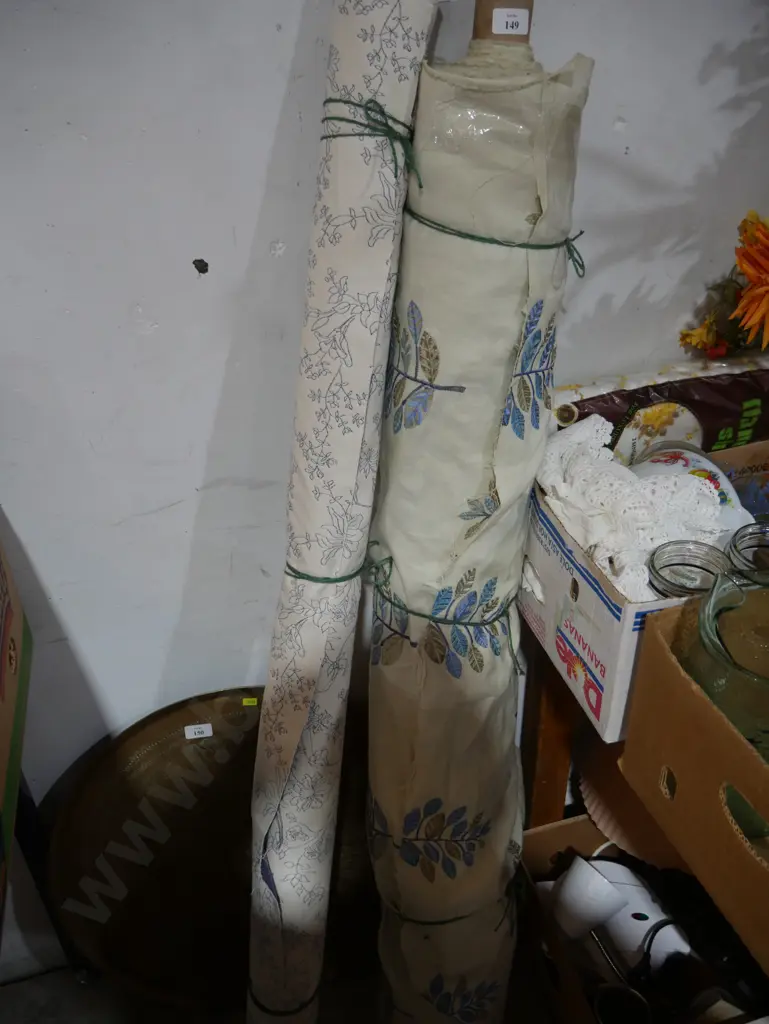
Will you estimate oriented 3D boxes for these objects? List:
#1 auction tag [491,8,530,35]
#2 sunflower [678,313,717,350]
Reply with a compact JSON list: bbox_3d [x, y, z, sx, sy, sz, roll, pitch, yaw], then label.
[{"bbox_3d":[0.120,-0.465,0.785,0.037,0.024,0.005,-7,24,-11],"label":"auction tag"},{"bbox_3d":[0.408,-0.235,1.080,0.040,0.049,0.049,-23,36,-30],"label":"sunflower"}]

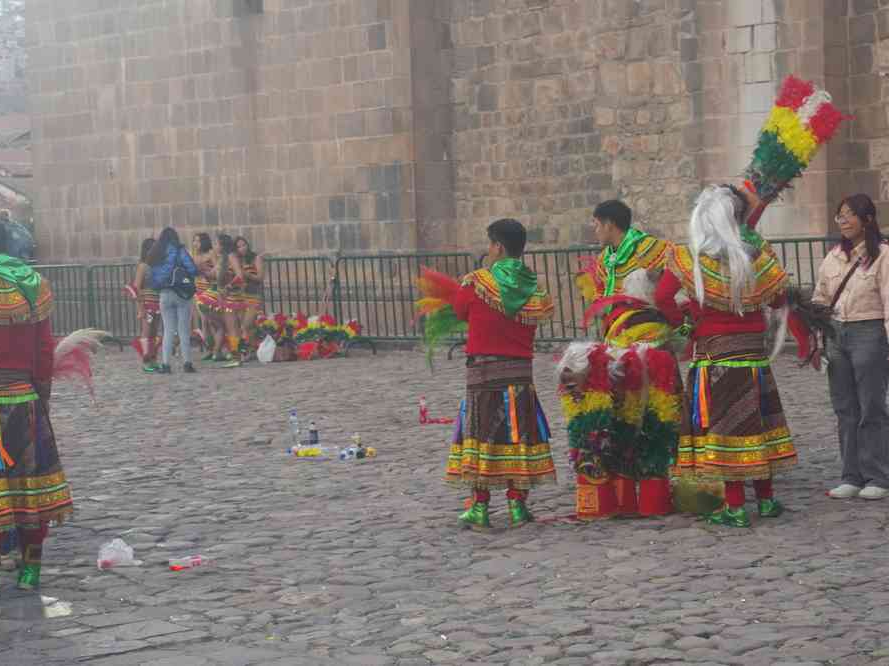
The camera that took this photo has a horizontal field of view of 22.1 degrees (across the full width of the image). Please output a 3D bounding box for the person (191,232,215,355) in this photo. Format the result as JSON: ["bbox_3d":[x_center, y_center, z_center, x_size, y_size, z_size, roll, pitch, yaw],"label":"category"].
[{"bbox_3d":[-2.868,-0.450,27.300,0.330,1.520,0.430,-3,3,-21],"label":"person"}]

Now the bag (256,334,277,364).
[{"bbox_3d":[-2.026,0.188,25.900,0.220,0.320,0.200,-2,3,0],"label":"bag"}]

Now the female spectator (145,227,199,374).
[{"bbox_3d":[-2.966,-0.361,24.900,0.500,1.600,0.380,-3,3,-27],"label":"female spectator"}]

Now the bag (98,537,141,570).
[{"bbox_3d":[-1.526,1.032,10.650,0.200,0.130,0.160,-2,3,0],"label":"bag"}]

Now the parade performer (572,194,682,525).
[{"bbox_3d":[0.976,0.217,12.200,0.520,1.510,0.480,1,4,41],"label":"parade performer"}]

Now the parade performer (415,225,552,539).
[{"bbox_3d":[0.223,0.213,12.100,0.630,1.620,0.540,-3,3,-25],"label":"parade performer"}]

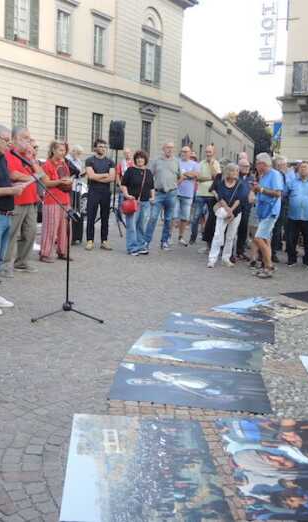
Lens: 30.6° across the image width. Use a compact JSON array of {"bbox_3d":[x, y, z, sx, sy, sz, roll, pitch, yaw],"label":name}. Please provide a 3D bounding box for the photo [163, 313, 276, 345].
[{"bbox_3d":[0.625,0.601,5.227,1.000,0.010,0.700,5,9,10],"label":"photo"}]

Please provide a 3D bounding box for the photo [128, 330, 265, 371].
[{"bbox_3d":[0.353,0.698,4.526,1.000,0.010,0.700,5,9,9],"label":"photo"}]

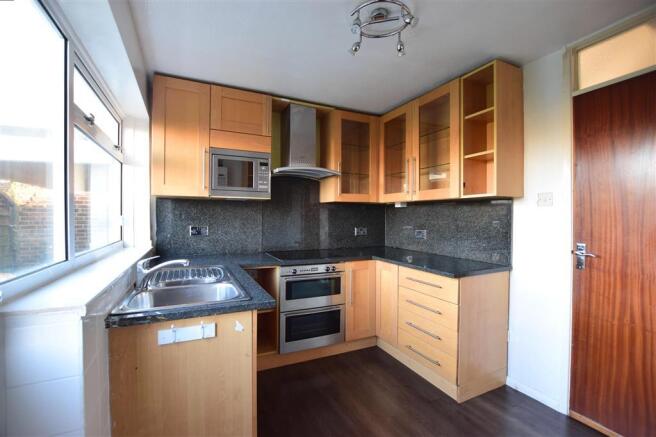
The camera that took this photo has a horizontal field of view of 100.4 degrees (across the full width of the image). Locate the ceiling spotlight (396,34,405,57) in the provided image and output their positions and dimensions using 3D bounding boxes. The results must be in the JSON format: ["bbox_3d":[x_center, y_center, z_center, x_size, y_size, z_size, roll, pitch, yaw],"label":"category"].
[{"bbox_3d":[0.432,-1.031,1.628,0.043,0.121,0.043,0,0,0],"label":"ceiling spotlight"}]

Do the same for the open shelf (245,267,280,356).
[{"bbox_3d":[-0.635,0.757,2.428,0.287,0.717,0.563,0,0,-25],"label":"open shelf"}]

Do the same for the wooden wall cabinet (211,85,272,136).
[{"bbox_3d":[-0.804,-0.912,2.490,0.501,0.360,0.317,0,0,-26],"label":"wooden wall cabinet"}]

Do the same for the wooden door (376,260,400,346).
[{"bbox_3d":[0.548,0.757,2.500,0.022,0.707,0.302,0,0,-26],"label":"wooden door"}]

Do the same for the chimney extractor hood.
[{"bbox_3d":[-0.269,-0.751,2.675,0.632,0.704,0.472,0,0,-25],"label":"chimney extractor hood"}]

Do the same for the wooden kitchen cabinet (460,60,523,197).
[{"bbox_3d":[1.224,-0.627,2.062,0.307,0.934,0.276,0,0,-28],"label":"wooden kitchen cabinet"}]

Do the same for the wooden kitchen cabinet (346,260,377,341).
[{"bbox_3d":[0.194,0.762,2.815,0.337,0.717,0.573,0,0,-25],"label":"wooden kitchen cabinet"}]

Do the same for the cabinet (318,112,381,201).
[{"bbox_3d":[0.258,-0.633,3.006,0.546,0.934,0.311,0,0,-25],"label":"cabinet"}]

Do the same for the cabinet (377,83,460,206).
[{"bbox_3d":[0.934,-0.629,2.617,0.307,0.934,0.976,0,0,-28],"label":"cabinet"}]

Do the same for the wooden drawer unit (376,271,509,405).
[{"bbox_3d":[0.987,0.842,2.239,0.566,0.866,0.601,0,0,-28],"label":"wooden drawer unit"}]

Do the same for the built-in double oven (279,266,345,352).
[{"bbox_3d":[-0.231,0.760,2.614,0.603,0.717,0.563,0,0,-25],"label":"built-in double oven"}]

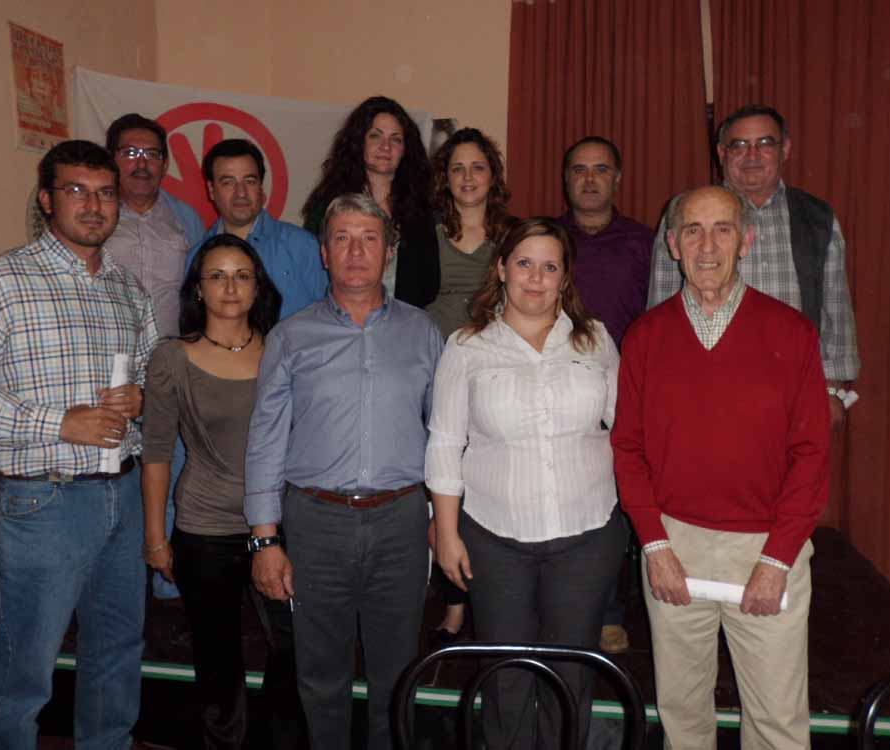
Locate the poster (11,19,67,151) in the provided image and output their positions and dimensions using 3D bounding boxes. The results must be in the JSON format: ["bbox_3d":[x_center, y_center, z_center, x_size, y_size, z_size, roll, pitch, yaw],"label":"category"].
[{"bbox_3d":[-1.630,-1.145,3.020,0.010,0.460,0.300,0,7,14],"label":"poster"}]

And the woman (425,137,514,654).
[{"bbox_3d":[0.077,0.084,2.454,0.440,1.670,0.300,-1,6,2],"label":"woman"}]

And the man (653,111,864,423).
[{"bbox_3d":[0.903,0.078,2.254,0.570,1.690,0.360,1,7,16],"label":"man"}]

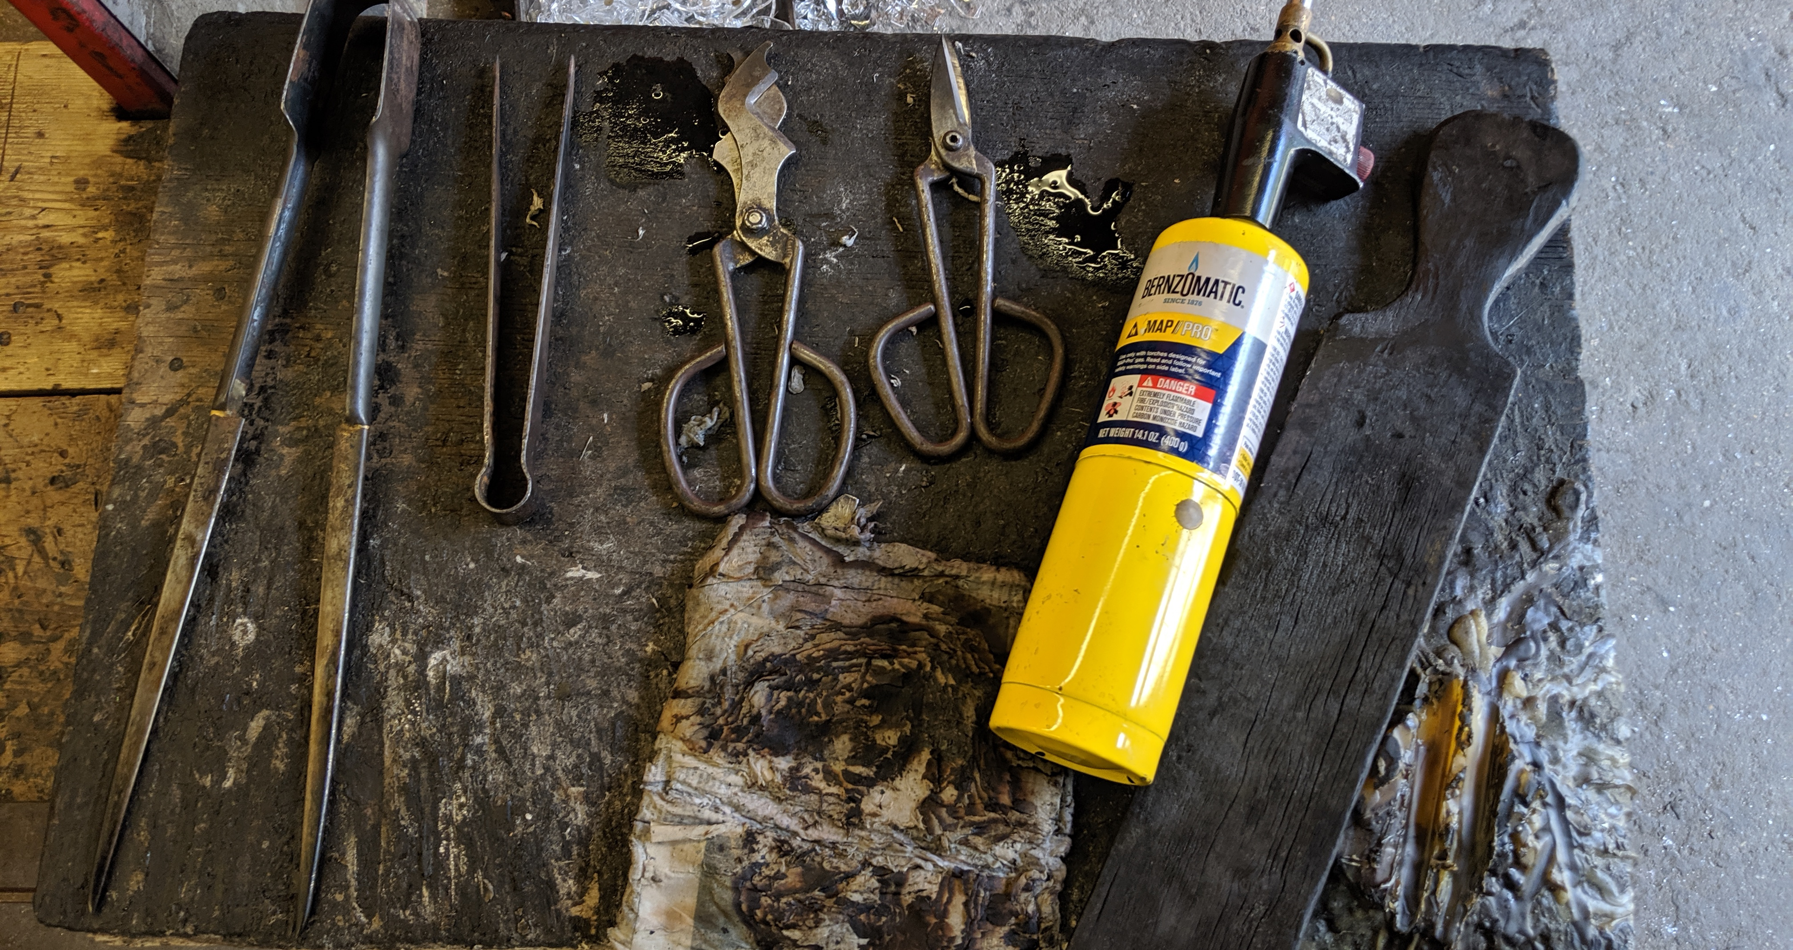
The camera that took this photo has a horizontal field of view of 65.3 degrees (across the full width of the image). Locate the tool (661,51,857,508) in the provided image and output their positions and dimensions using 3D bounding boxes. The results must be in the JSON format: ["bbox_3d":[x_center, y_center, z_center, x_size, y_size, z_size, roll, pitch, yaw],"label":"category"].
[{"bbox_3d":[-0.067,-0.099,0.678,0.093,0.018,0.243,-2,76,0],"label":"tool"}]

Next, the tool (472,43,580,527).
[{"bbox_3d":[-0.181,-0.095,0.677,0.040,0.018,0.241,0,76,0],"label":"tool"}]

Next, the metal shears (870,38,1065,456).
[{"bbox_3d":[0.031,-0.115,0.683,0.093,0.016,0.217,-3,76,-1],"label":"metal shears"}]

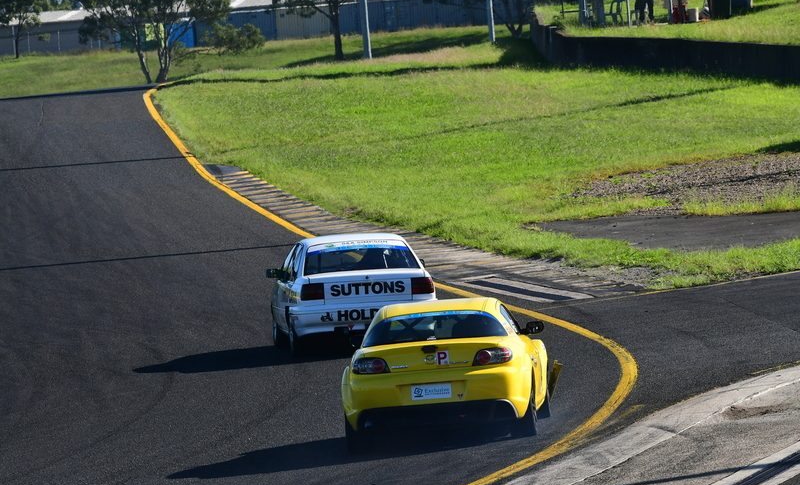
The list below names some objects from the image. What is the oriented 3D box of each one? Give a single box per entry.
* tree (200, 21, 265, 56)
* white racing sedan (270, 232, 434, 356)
[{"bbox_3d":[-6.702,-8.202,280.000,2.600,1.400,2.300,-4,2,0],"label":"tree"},{"bbox_3d":[-0.597,0.602,85.474,1.820,1.390,4.850,-3,2,-5],"label":"white racing sedan"}]

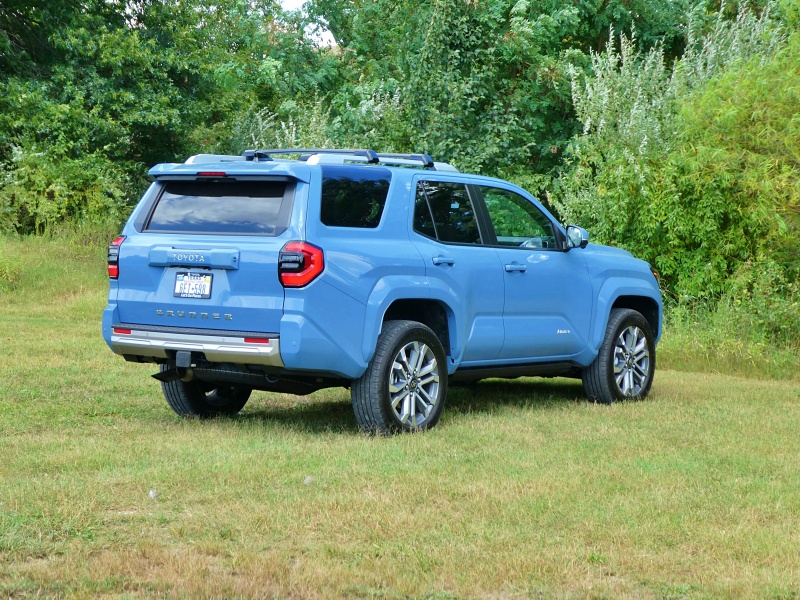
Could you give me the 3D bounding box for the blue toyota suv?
[{"bbox_3d":[0.171,-0.069,11.153,2.030,1.880,4.950,3,3,37],"label":"blue toyota suv"}]

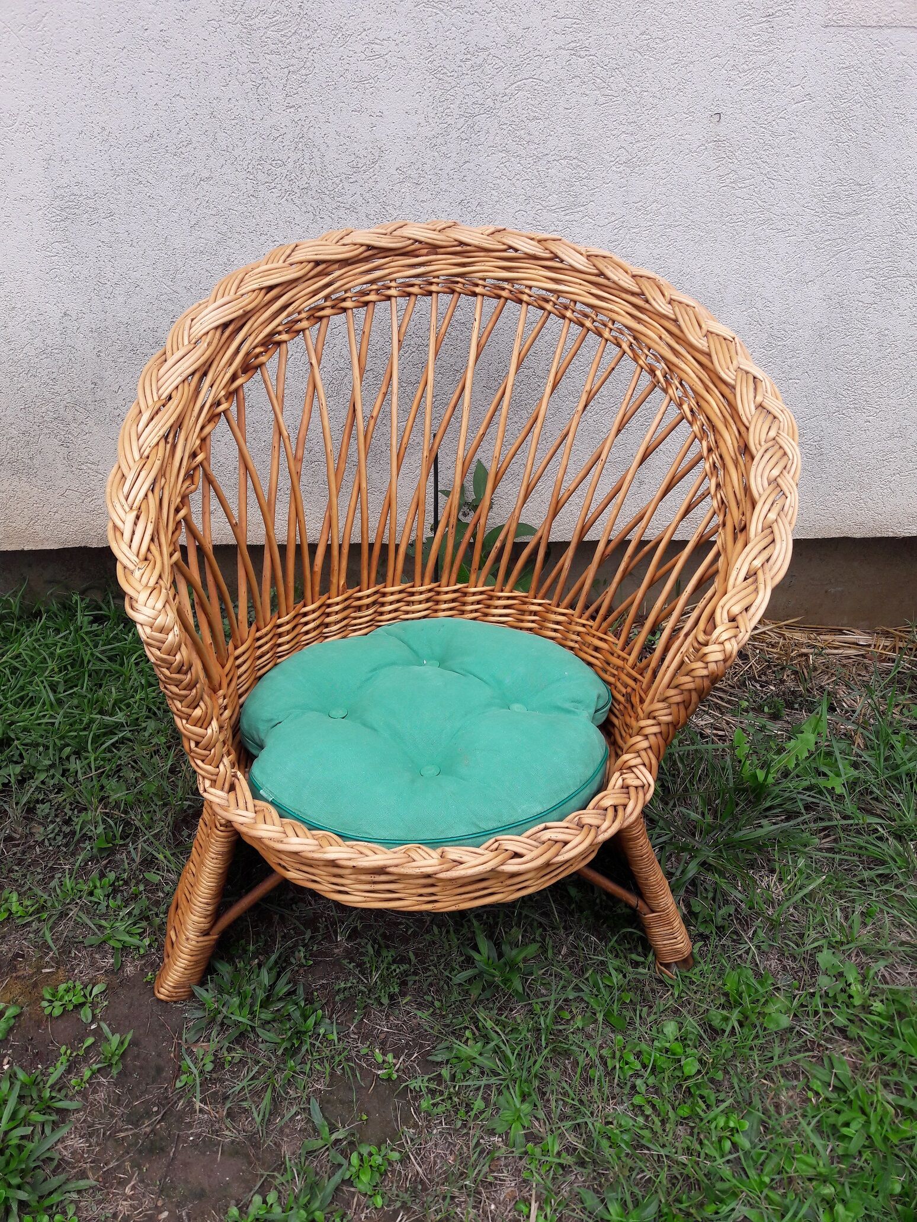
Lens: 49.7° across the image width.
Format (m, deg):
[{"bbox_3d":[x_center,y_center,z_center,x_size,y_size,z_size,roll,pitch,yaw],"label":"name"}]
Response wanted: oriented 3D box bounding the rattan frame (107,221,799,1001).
[{"bbox_3d":[-0.013,-0.023,1.232,0.808,0.778,0.660,-3,30,-4],"label":"rattan frame"}]

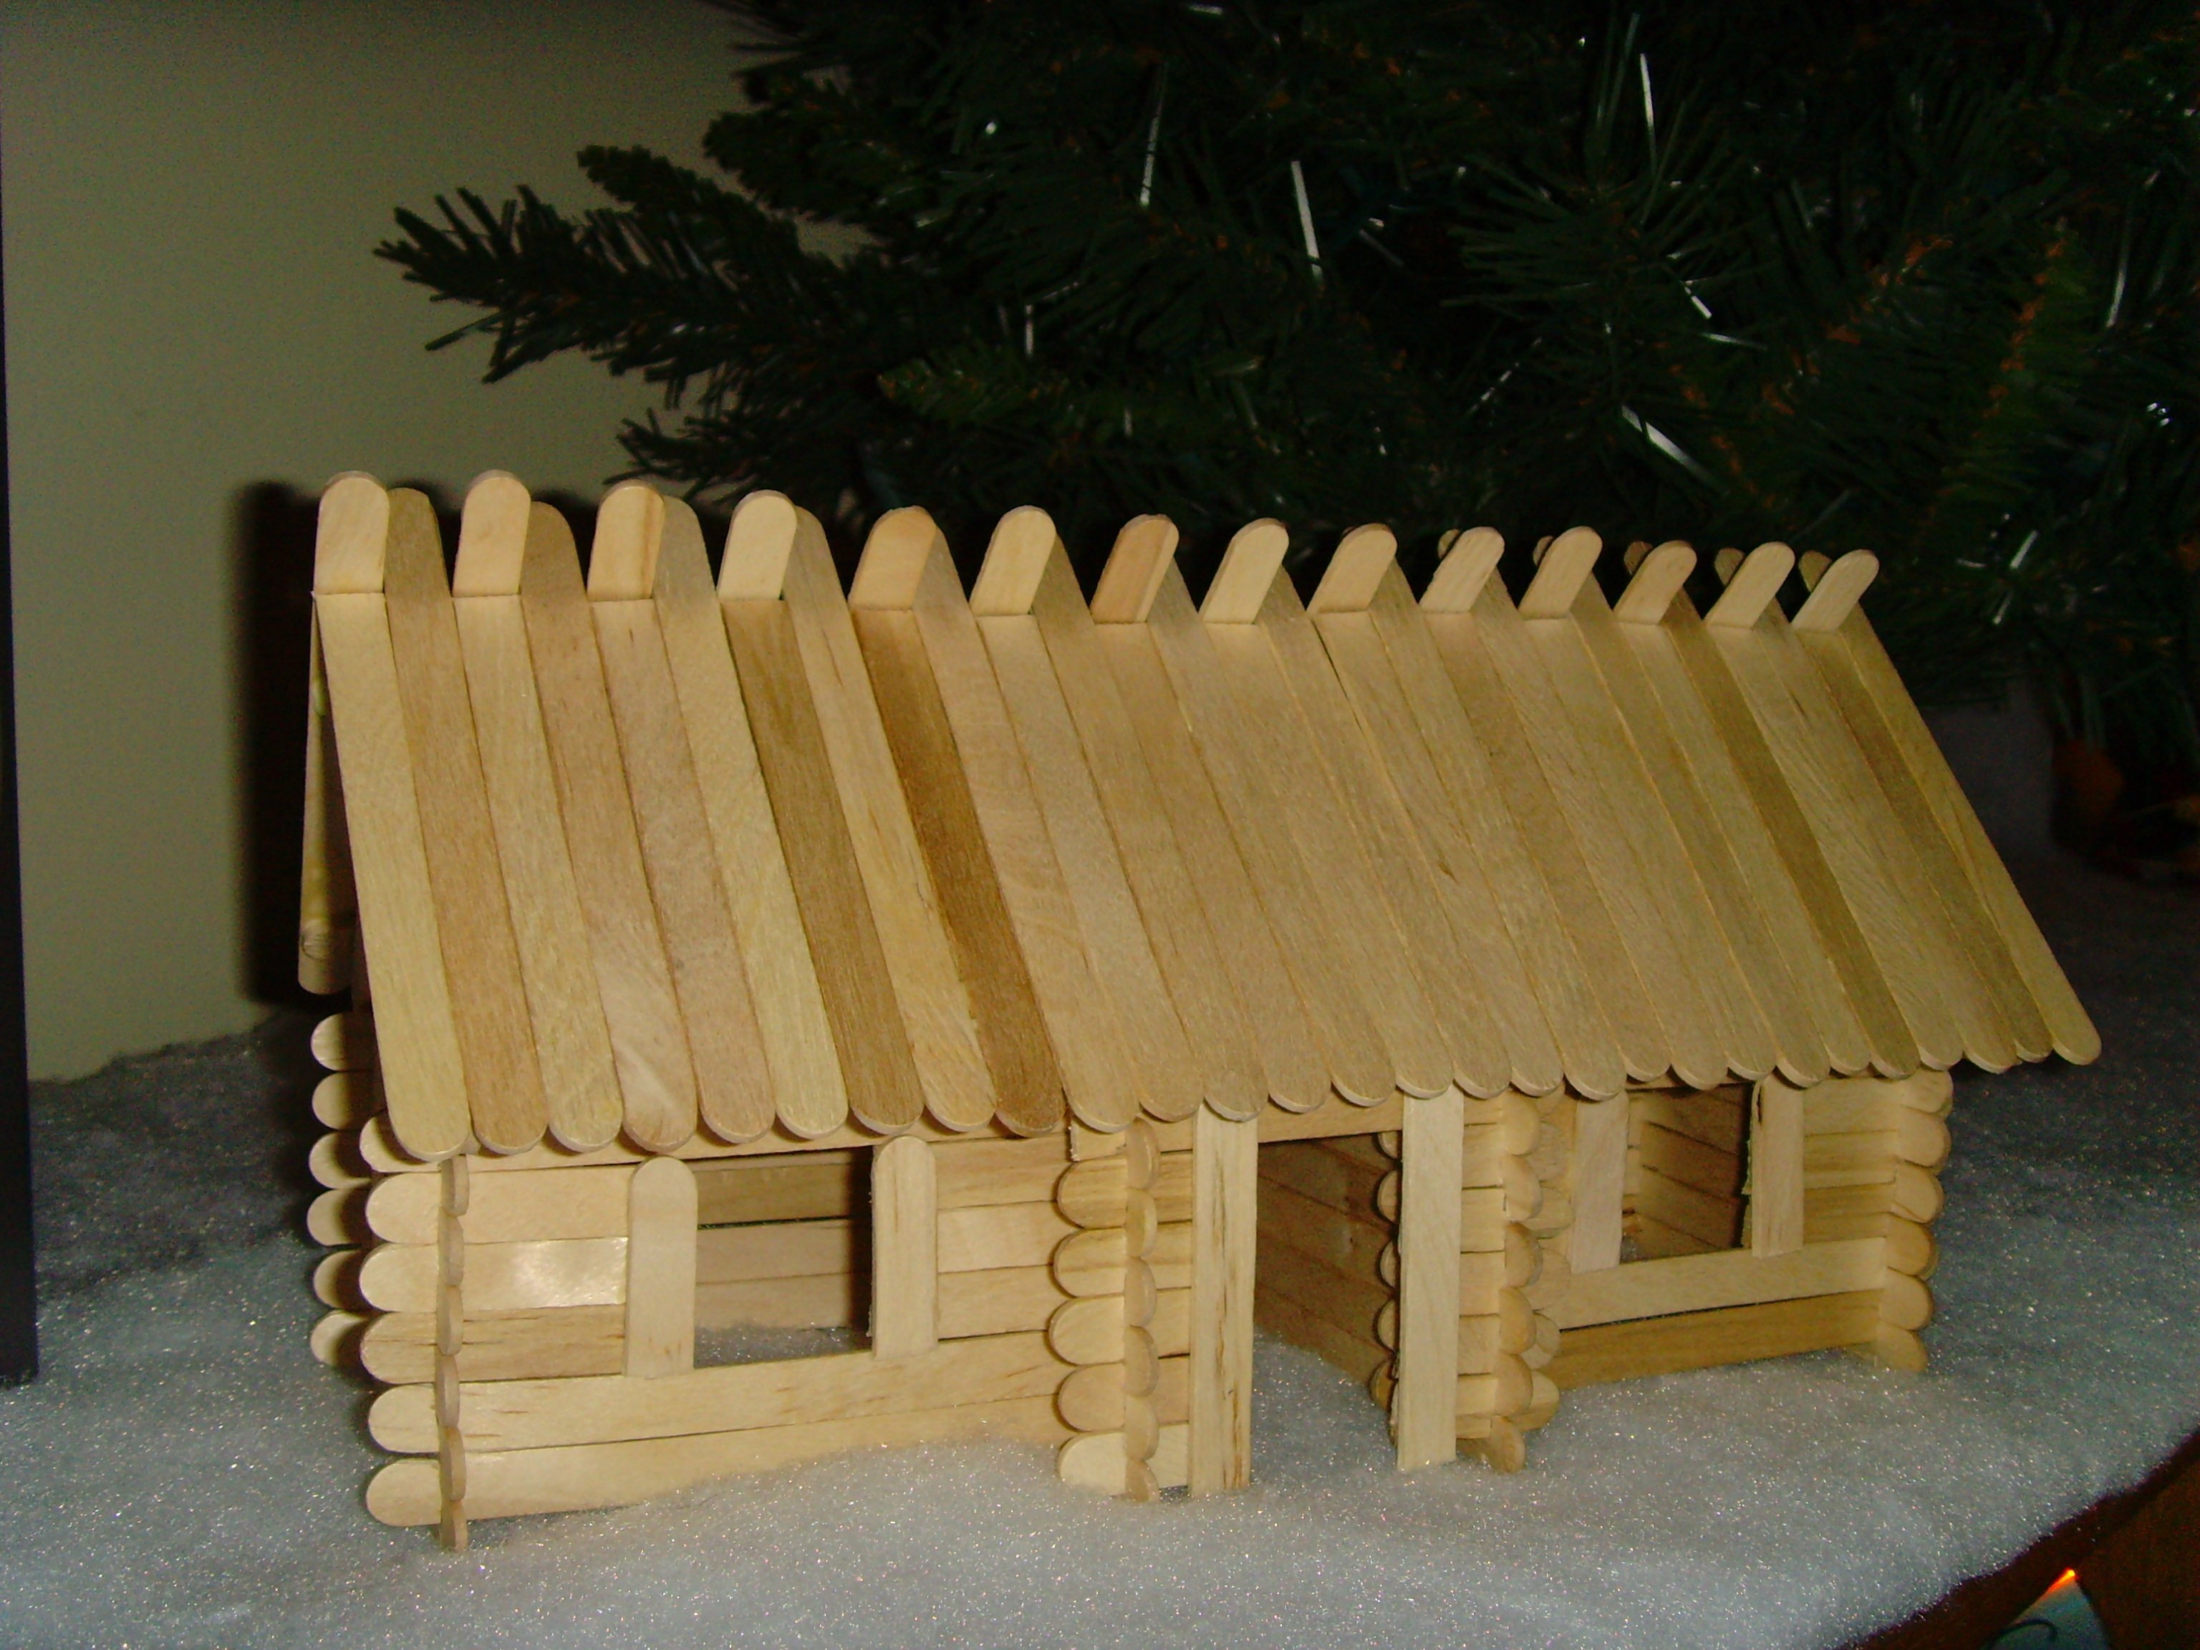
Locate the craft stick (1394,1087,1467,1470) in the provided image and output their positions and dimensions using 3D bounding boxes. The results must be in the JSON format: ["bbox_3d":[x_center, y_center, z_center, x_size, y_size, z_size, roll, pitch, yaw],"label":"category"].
[{"bbox_3d":[0.048,0.064,0.362,0.010,0.061,0.002,-1,5,-24],"label":"craft stick"}]

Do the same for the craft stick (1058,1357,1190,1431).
[{"bbox_3d":[0.007,0.079,0.347,0.028,0.010,0.002,-1,5,-24],"label":"craft stick"}]

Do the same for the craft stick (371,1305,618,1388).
[{"bbox_3d":[-0.077,0.069,0.332,0.042,0.010,0.002,-1,5,-24],"label":"craft stick"}]

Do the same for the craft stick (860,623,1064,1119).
[{"bbox_3d":[-0.021,0.004,0.353,0.010,0.094,0.002,-1,-38,-24],"label":"craft stick"}]

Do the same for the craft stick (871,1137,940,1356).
[{"bbox_3d":[-0.028,0.060,0.351,0.010,0.032,0.002,-1,5,-24],"label":"craft stick"}]

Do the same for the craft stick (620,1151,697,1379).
[{"bbox_3d":[-0.064,0.065,0.365,0.010,0.033,0.002,1,3,-22],"label":"craft stick"}]

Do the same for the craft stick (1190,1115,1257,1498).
[{"bbox_3d":[0.019,0.072,0.378,0.010,0.061,0.002,-1,4,-22],"label":"craft stick"}]

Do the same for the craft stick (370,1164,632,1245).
[{"bbox_3d":[-0.083,0.054,0.359,0.044,0.010,0.002,1,3,-22],"label":"craft stick"}]

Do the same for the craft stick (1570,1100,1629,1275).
[{"bbox_3d":[0.086,0.061,0.428,0.010,0.032,0.002,0,3,-22],"label":"craft stick"}]

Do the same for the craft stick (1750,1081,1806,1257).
[{"bbox_3d":[0.113,0.056,0.414,0.010,0.032,0.002,-1,5,-24],"label":"craft stick"}]

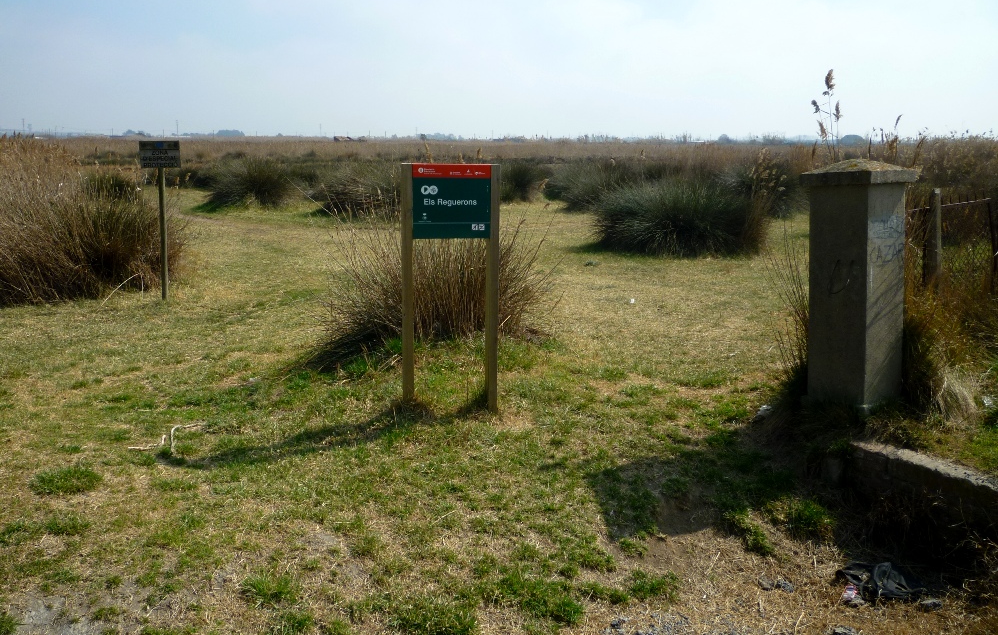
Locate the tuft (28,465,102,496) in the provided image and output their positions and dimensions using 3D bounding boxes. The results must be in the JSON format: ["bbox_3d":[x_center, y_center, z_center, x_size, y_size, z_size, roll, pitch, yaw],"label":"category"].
[{"bbox_3d":[-2.112,0.777,4.057,0.345,0.069,0.293,-6,13,-28],"label":"tuft"}]

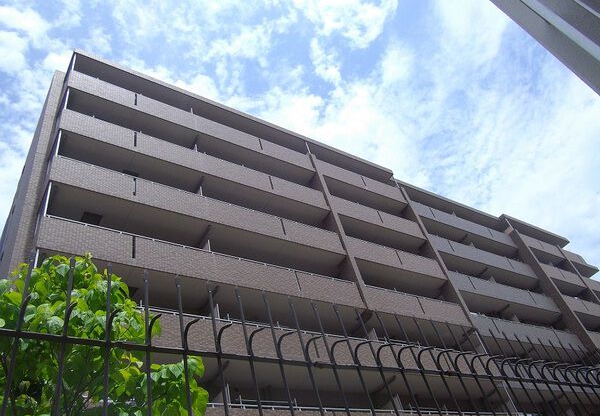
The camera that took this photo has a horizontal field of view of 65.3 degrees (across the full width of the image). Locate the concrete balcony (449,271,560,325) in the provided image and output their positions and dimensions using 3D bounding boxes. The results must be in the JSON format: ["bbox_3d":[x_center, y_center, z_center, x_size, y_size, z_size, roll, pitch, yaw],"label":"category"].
[{"bbox_3d":[12.815,5.920,30.232,11.494,1.351,1.450,16,-52,-31],"label":"concrete balcony"}]

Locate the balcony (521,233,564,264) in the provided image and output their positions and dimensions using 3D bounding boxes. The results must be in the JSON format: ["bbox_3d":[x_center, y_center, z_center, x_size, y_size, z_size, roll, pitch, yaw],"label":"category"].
[{"bbox_3d":[19.570,3.718,38.862,5.940,1.351,1.550,16,-52,-31],"label":"balcony"}]

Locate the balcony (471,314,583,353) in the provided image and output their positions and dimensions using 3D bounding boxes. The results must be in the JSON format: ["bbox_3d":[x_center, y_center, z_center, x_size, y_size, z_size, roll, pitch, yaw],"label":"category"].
[{"bbox_3d":[13.292,7.968,28.125,10.989,1.351,1.450,16,-52,-31],"label":"balcony"}]

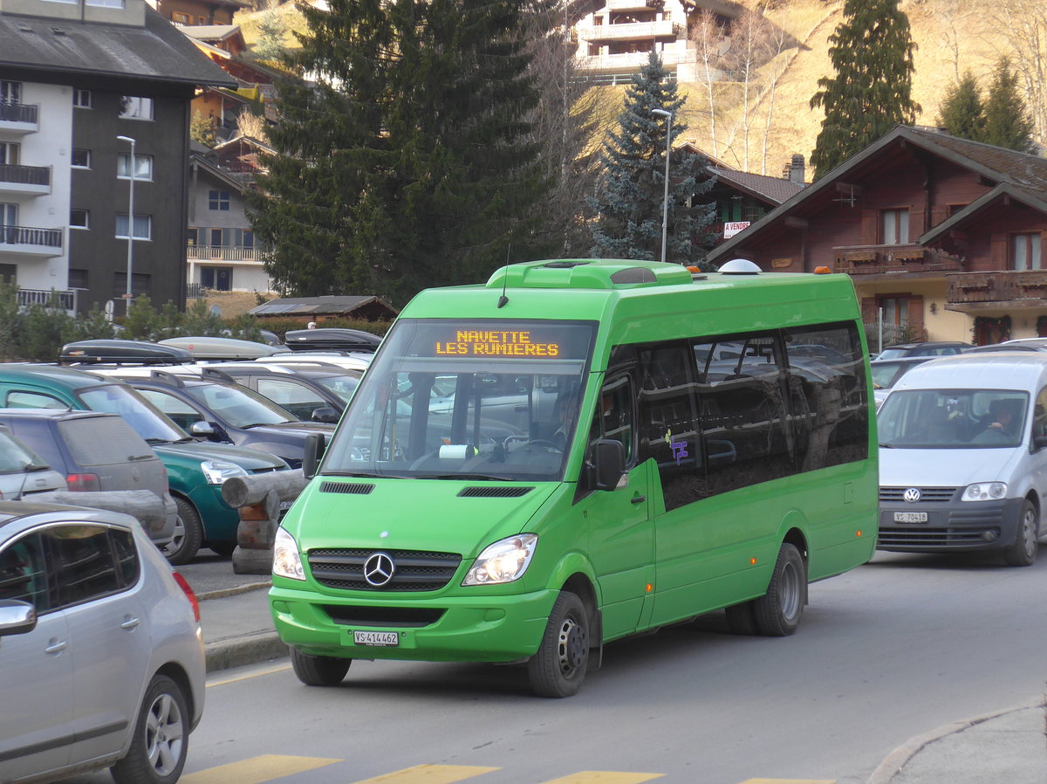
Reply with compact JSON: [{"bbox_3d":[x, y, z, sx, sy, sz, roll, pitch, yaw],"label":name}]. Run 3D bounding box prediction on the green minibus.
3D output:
[{"bbox_3d":[0.478,0.451,30.269,2.150,2.830,7.380,1,3,23],"label":"green minibus"}]

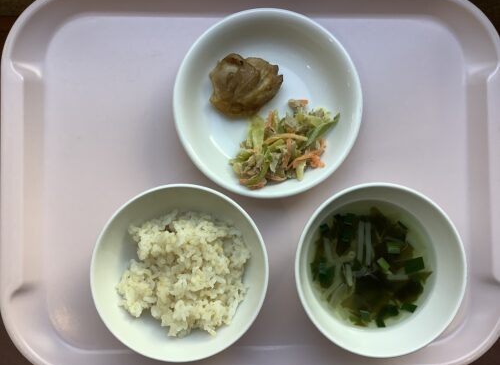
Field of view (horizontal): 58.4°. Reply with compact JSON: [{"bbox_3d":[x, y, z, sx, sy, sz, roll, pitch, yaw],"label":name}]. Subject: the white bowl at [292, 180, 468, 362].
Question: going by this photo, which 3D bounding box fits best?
[{"bbox_3d":[0.092,0.063,0.344,0.122,0.058,0.122,0,88,-1],"label":"white bowl"}]

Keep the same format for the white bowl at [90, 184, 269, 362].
[{"bbox_3d":[-0.050,0.065,0.344,0.126,0.056,0.126,0,88,-1],"label":"white bowl"}]

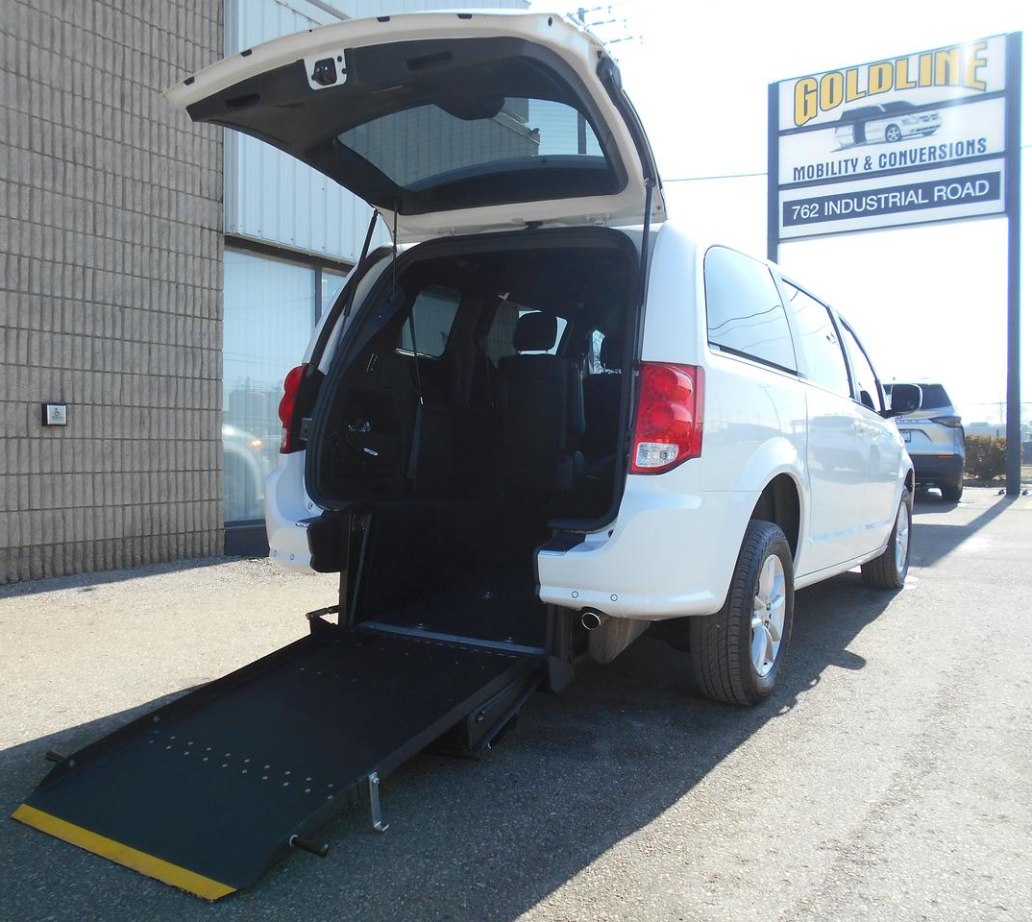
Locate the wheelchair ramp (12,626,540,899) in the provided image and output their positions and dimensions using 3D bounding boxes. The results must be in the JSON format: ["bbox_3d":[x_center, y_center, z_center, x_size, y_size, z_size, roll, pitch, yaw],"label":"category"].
[{"bbox_3d":[-0.605,0.767,2.720,0.860,0.190,1.369,4,15,33],"label":"wheelchair ramp"}]

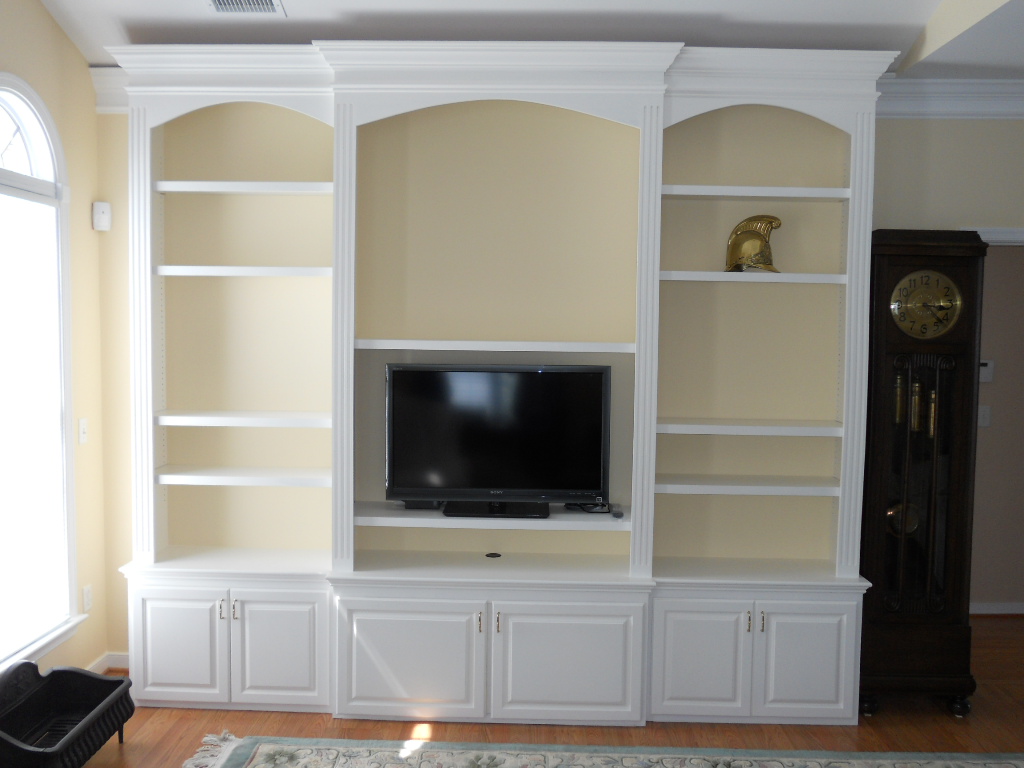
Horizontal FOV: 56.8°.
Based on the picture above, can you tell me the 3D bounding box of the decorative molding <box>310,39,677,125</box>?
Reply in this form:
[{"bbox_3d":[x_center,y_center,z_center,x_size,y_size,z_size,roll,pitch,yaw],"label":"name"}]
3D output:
[{"bbox_3d":[-0.056,-1.192,3.803,1.468,0.318,0.132,1,3,2],"label":"decorative molding"}]

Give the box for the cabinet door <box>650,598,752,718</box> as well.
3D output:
[{"bbox_3d":[0.782,1.122,3.886,0.410,0.481,0.022,1,3,2],"label":"cabinet door"}]

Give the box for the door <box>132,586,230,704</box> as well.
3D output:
[{"bbox_3d":[-1.377,1.091,3.954,0.400,0.482,0.030,1,3,2],"label":"door"}]

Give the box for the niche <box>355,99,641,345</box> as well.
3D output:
[{"bbox_3d":[-0.057,-0.668,4.026,1.144,0.975,0.370,1,3,2],"label":"niche"}]

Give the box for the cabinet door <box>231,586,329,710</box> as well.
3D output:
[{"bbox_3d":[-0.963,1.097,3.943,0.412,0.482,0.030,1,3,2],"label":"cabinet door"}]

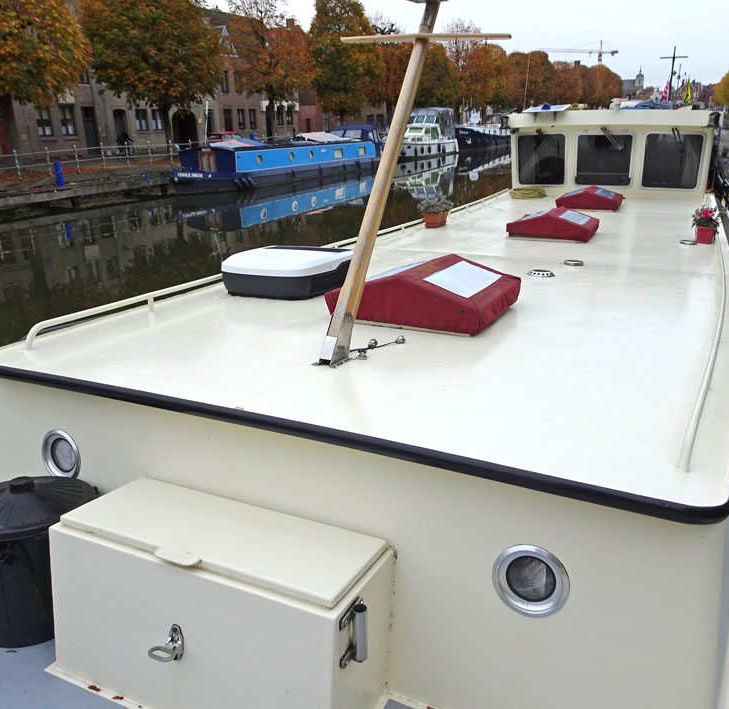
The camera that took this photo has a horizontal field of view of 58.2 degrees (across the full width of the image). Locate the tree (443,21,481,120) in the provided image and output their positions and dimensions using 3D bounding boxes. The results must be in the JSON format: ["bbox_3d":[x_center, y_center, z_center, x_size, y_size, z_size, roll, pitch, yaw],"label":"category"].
[{"bbox_3d":[14.296,-41.441,96.658,5.800,14.580,5.800,9,23,28],"label":"tree"}]

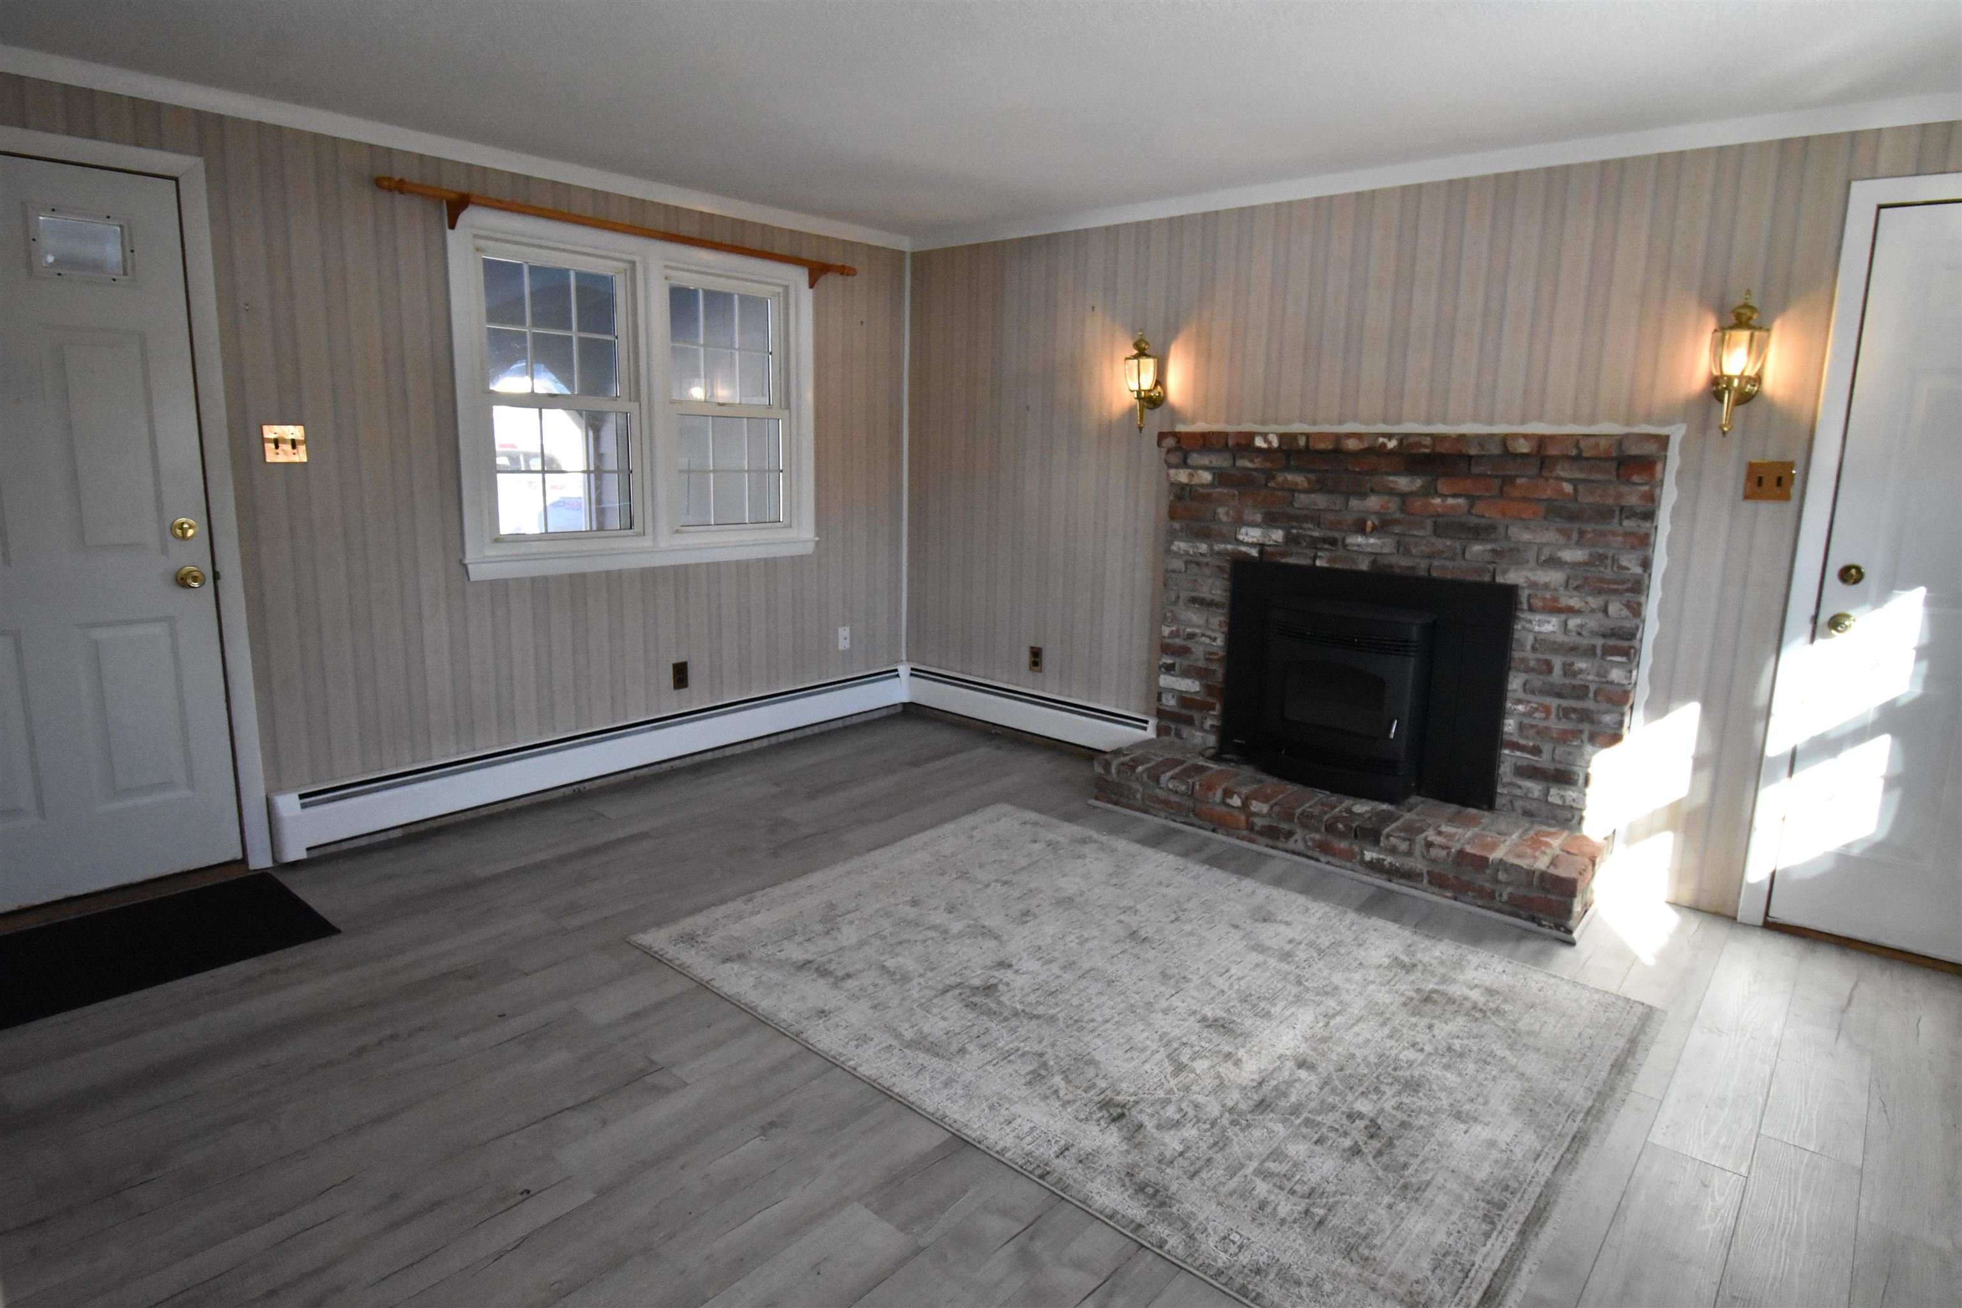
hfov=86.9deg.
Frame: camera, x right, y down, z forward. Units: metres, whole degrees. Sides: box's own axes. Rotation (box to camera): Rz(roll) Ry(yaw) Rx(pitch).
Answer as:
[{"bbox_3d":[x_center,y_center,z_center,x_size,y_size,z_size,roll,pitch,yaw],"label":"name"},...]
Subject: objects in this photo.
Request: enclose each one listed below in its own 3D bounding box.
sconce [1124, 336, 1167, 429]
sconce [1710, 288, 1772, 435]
[{"bbox_3d":[0.649,-1.095,4.168,0.138,0.390,0.170,11,14,39],"label":"sconce"},{"bbox_3d":[2.136,-0.818,2.923,0.138,0.390,0.170,11,14,39],"label":"sconce"}]

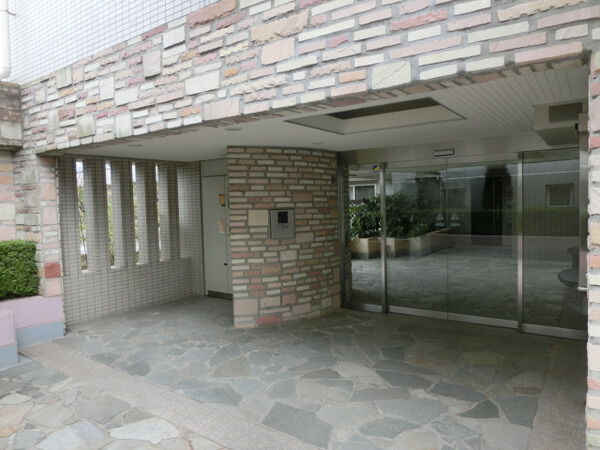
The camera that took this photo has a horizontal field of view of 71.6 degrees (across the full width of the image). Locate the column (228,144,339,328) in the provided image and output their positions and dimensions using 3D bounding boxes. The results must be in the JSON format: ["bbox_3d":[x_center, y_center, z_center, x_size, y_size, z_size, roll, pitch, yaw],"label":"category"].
[{"bbox_3d":[-0.130,0.120,5.526,0.680,2.225,1.580,1,4,35],"label":"column"}]

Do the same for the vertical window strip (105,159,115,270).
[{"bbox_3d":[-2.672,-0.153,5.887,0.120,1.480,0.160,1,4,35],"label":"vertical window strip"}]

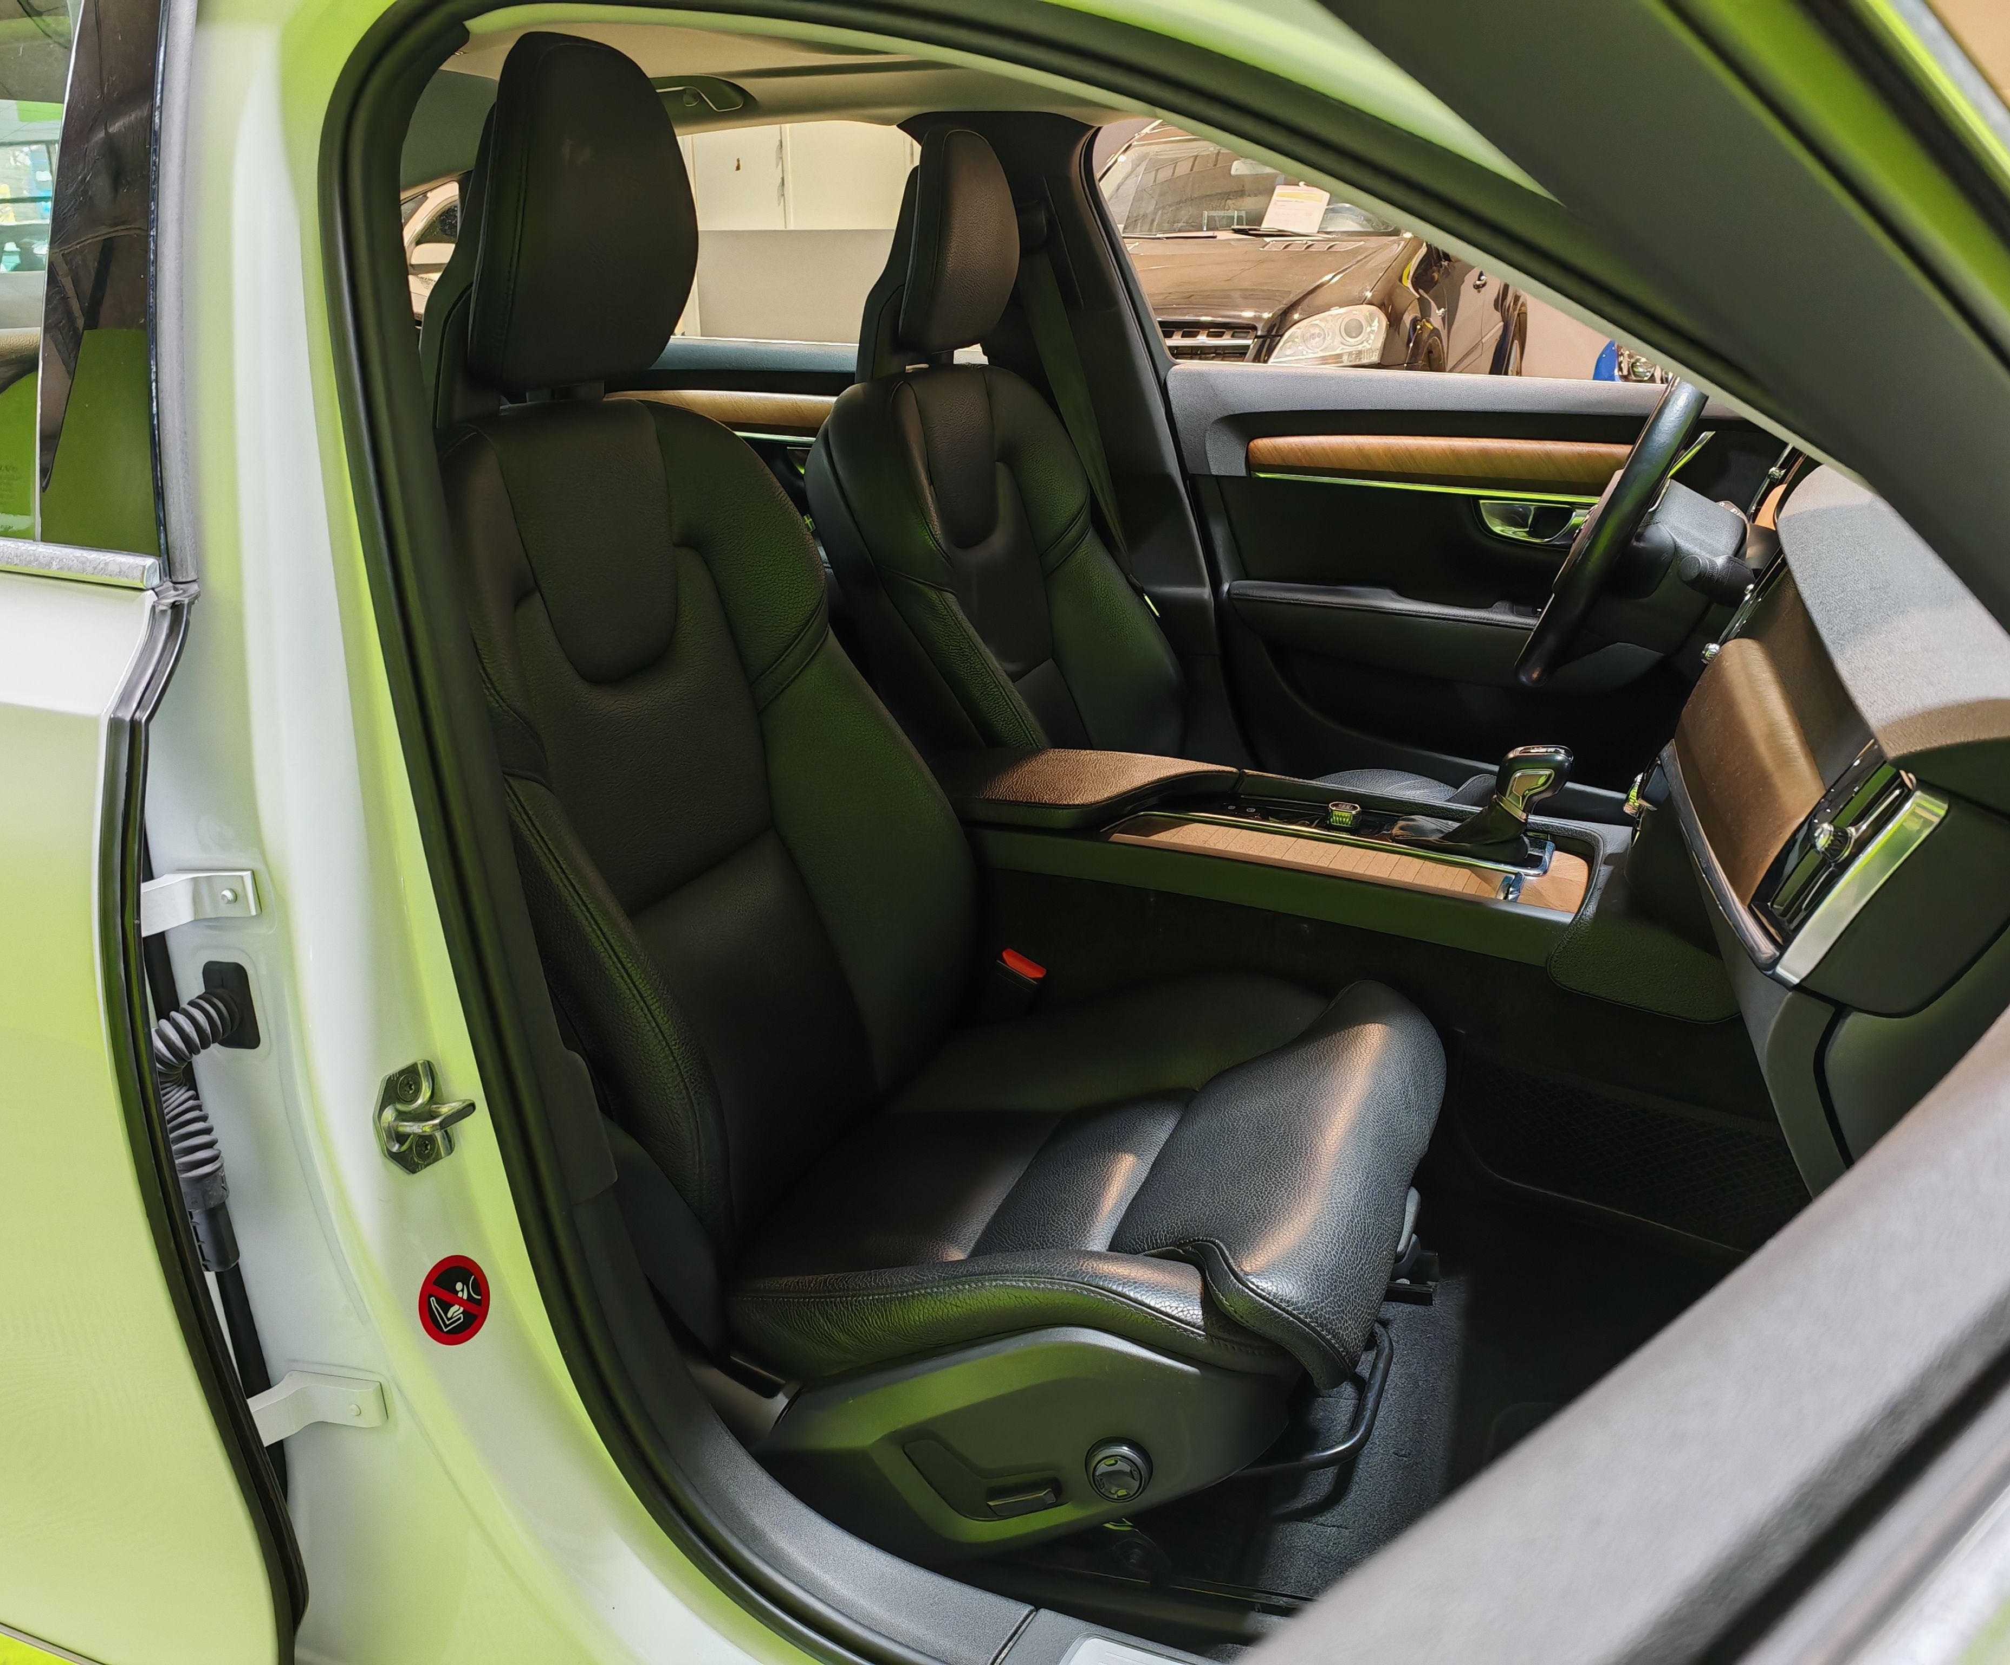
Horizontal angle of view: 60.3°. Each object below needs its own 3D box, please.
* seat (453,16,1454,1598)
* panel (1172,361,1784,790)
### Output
[{"bbox_3d":[-0.057,-0.070,1.188,0.720,0.910,0.530,6,18,18],"label":"seat"},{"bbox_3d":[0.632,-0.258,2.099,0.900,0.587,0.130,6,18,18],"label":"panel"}]

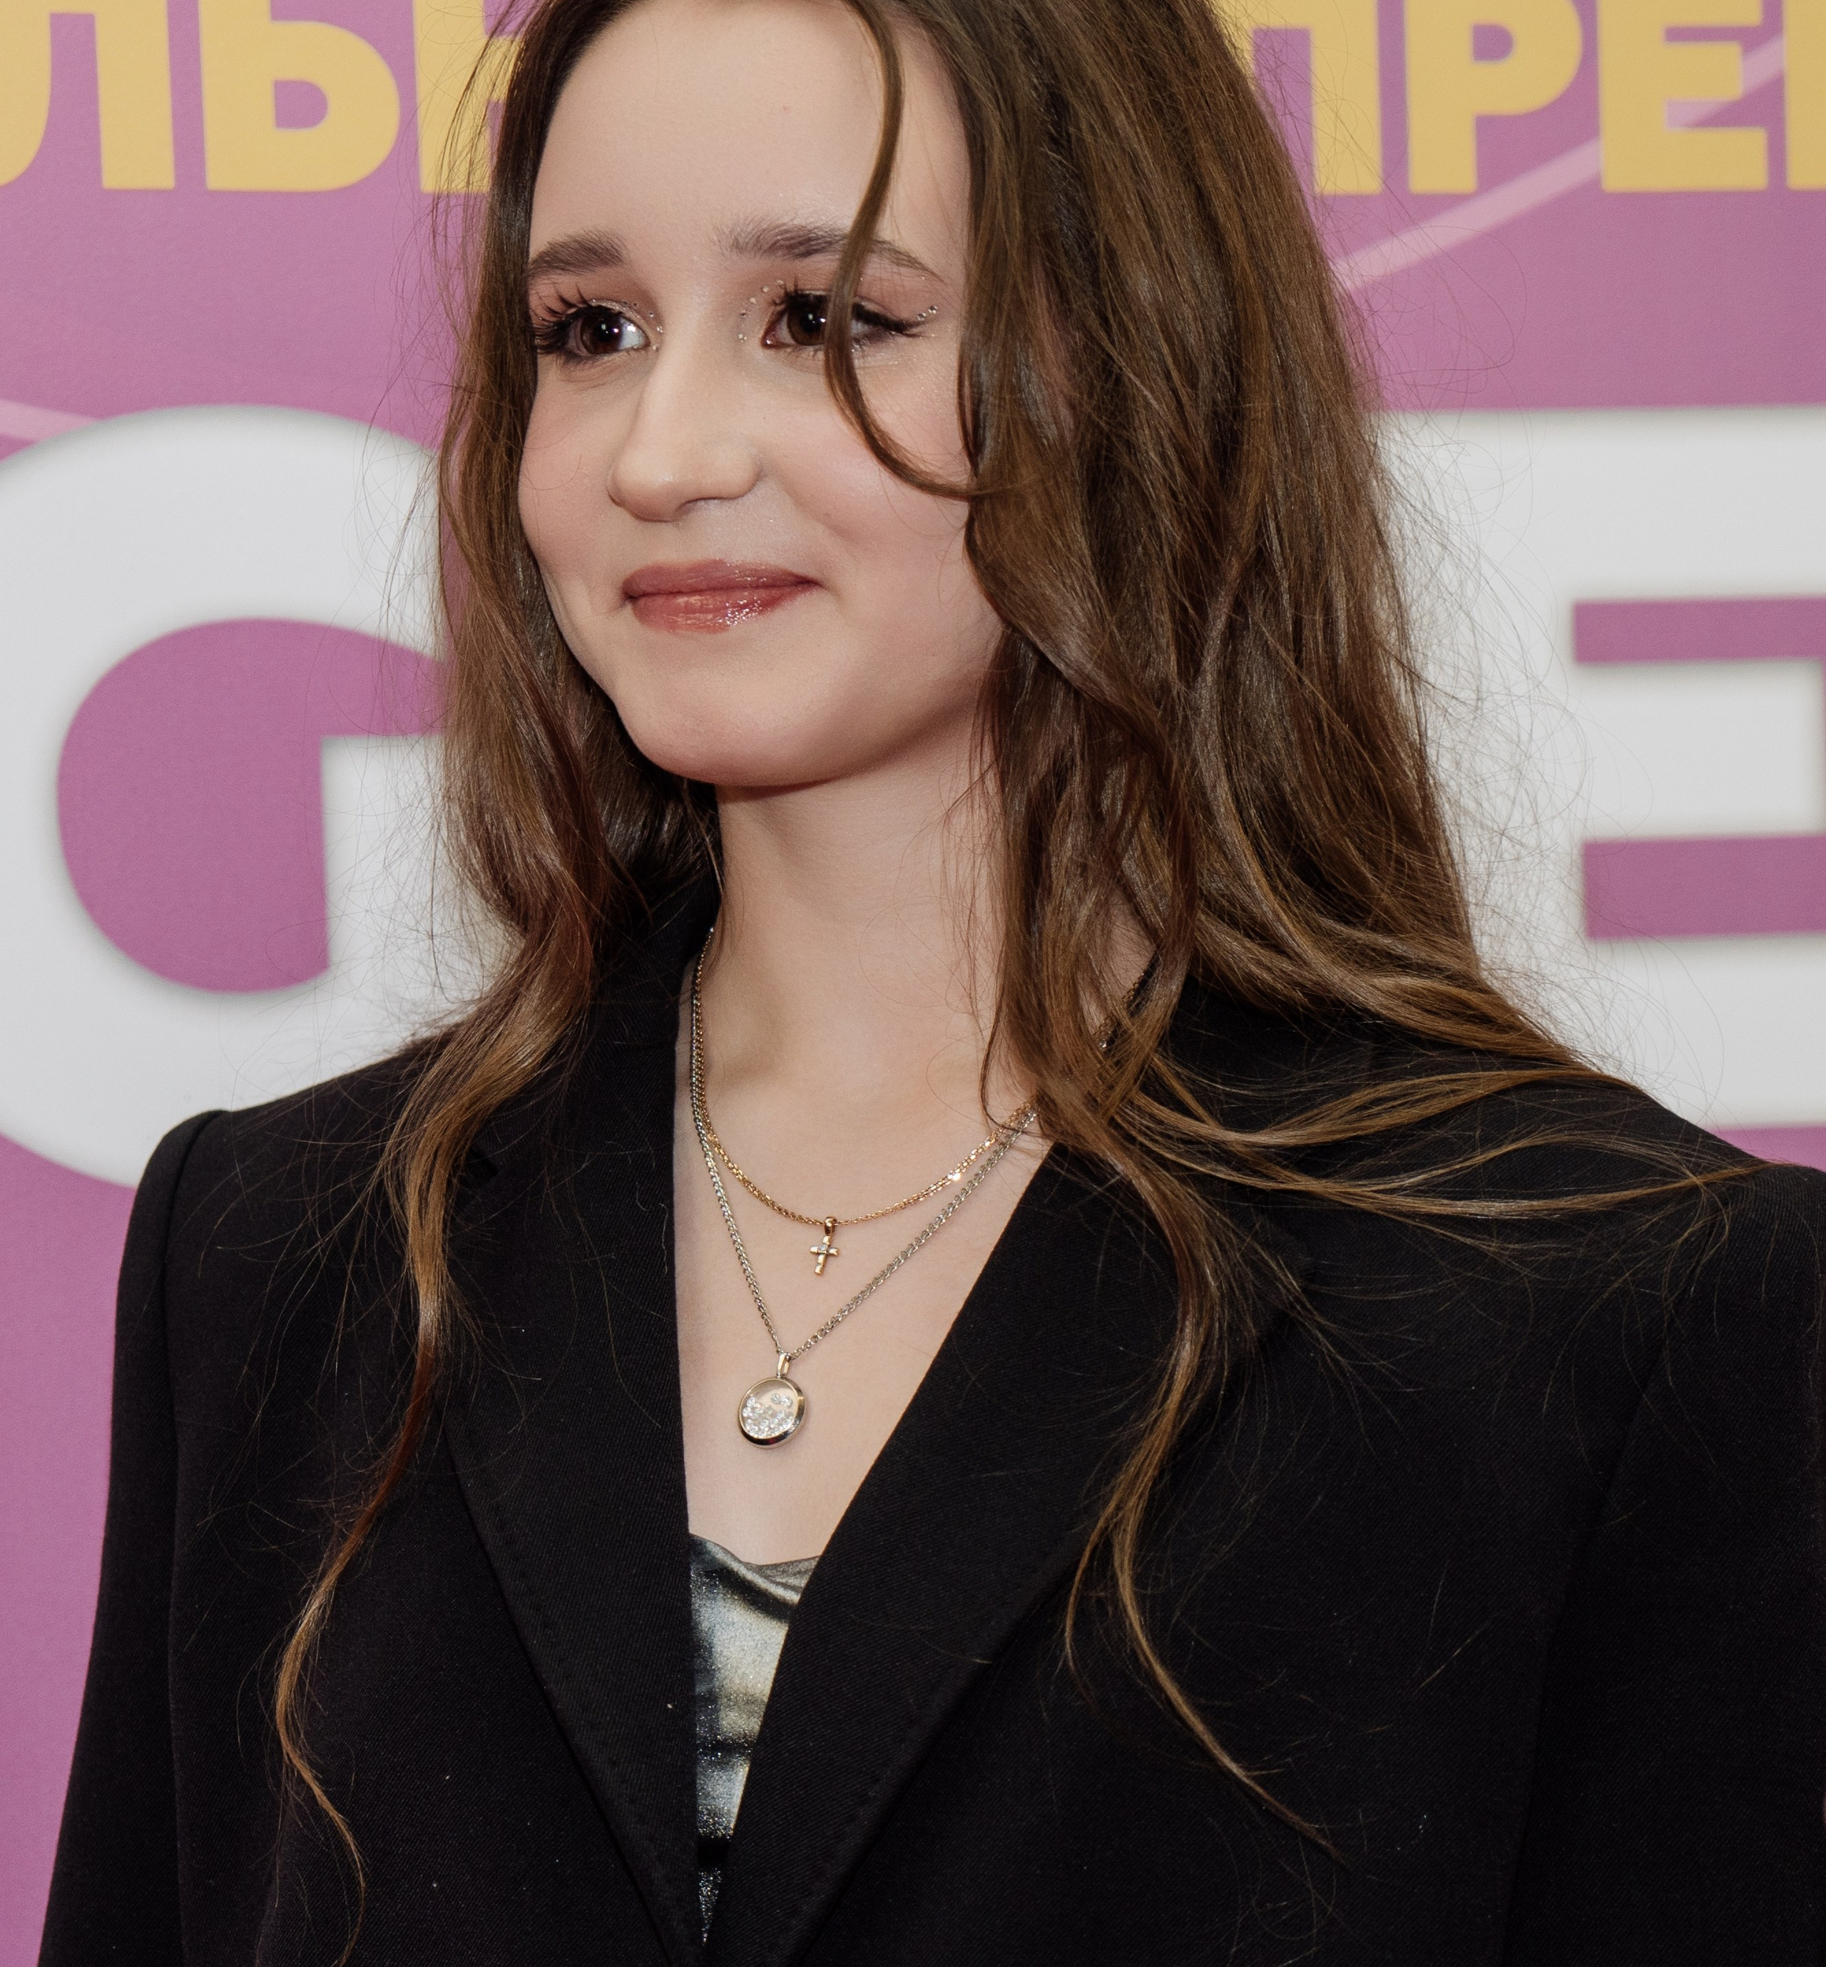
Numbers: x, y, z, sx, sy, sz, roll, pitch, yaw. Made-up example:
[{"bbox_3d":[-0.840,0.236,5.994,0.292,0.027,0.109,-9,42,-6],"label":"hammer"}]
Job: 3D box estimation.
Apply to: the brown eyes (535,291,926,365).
[{"bbox_3d":[-0.048,-0.166,1.245,0.097,0.018,0.025,0,3,27],"label":"brown eyes"}]

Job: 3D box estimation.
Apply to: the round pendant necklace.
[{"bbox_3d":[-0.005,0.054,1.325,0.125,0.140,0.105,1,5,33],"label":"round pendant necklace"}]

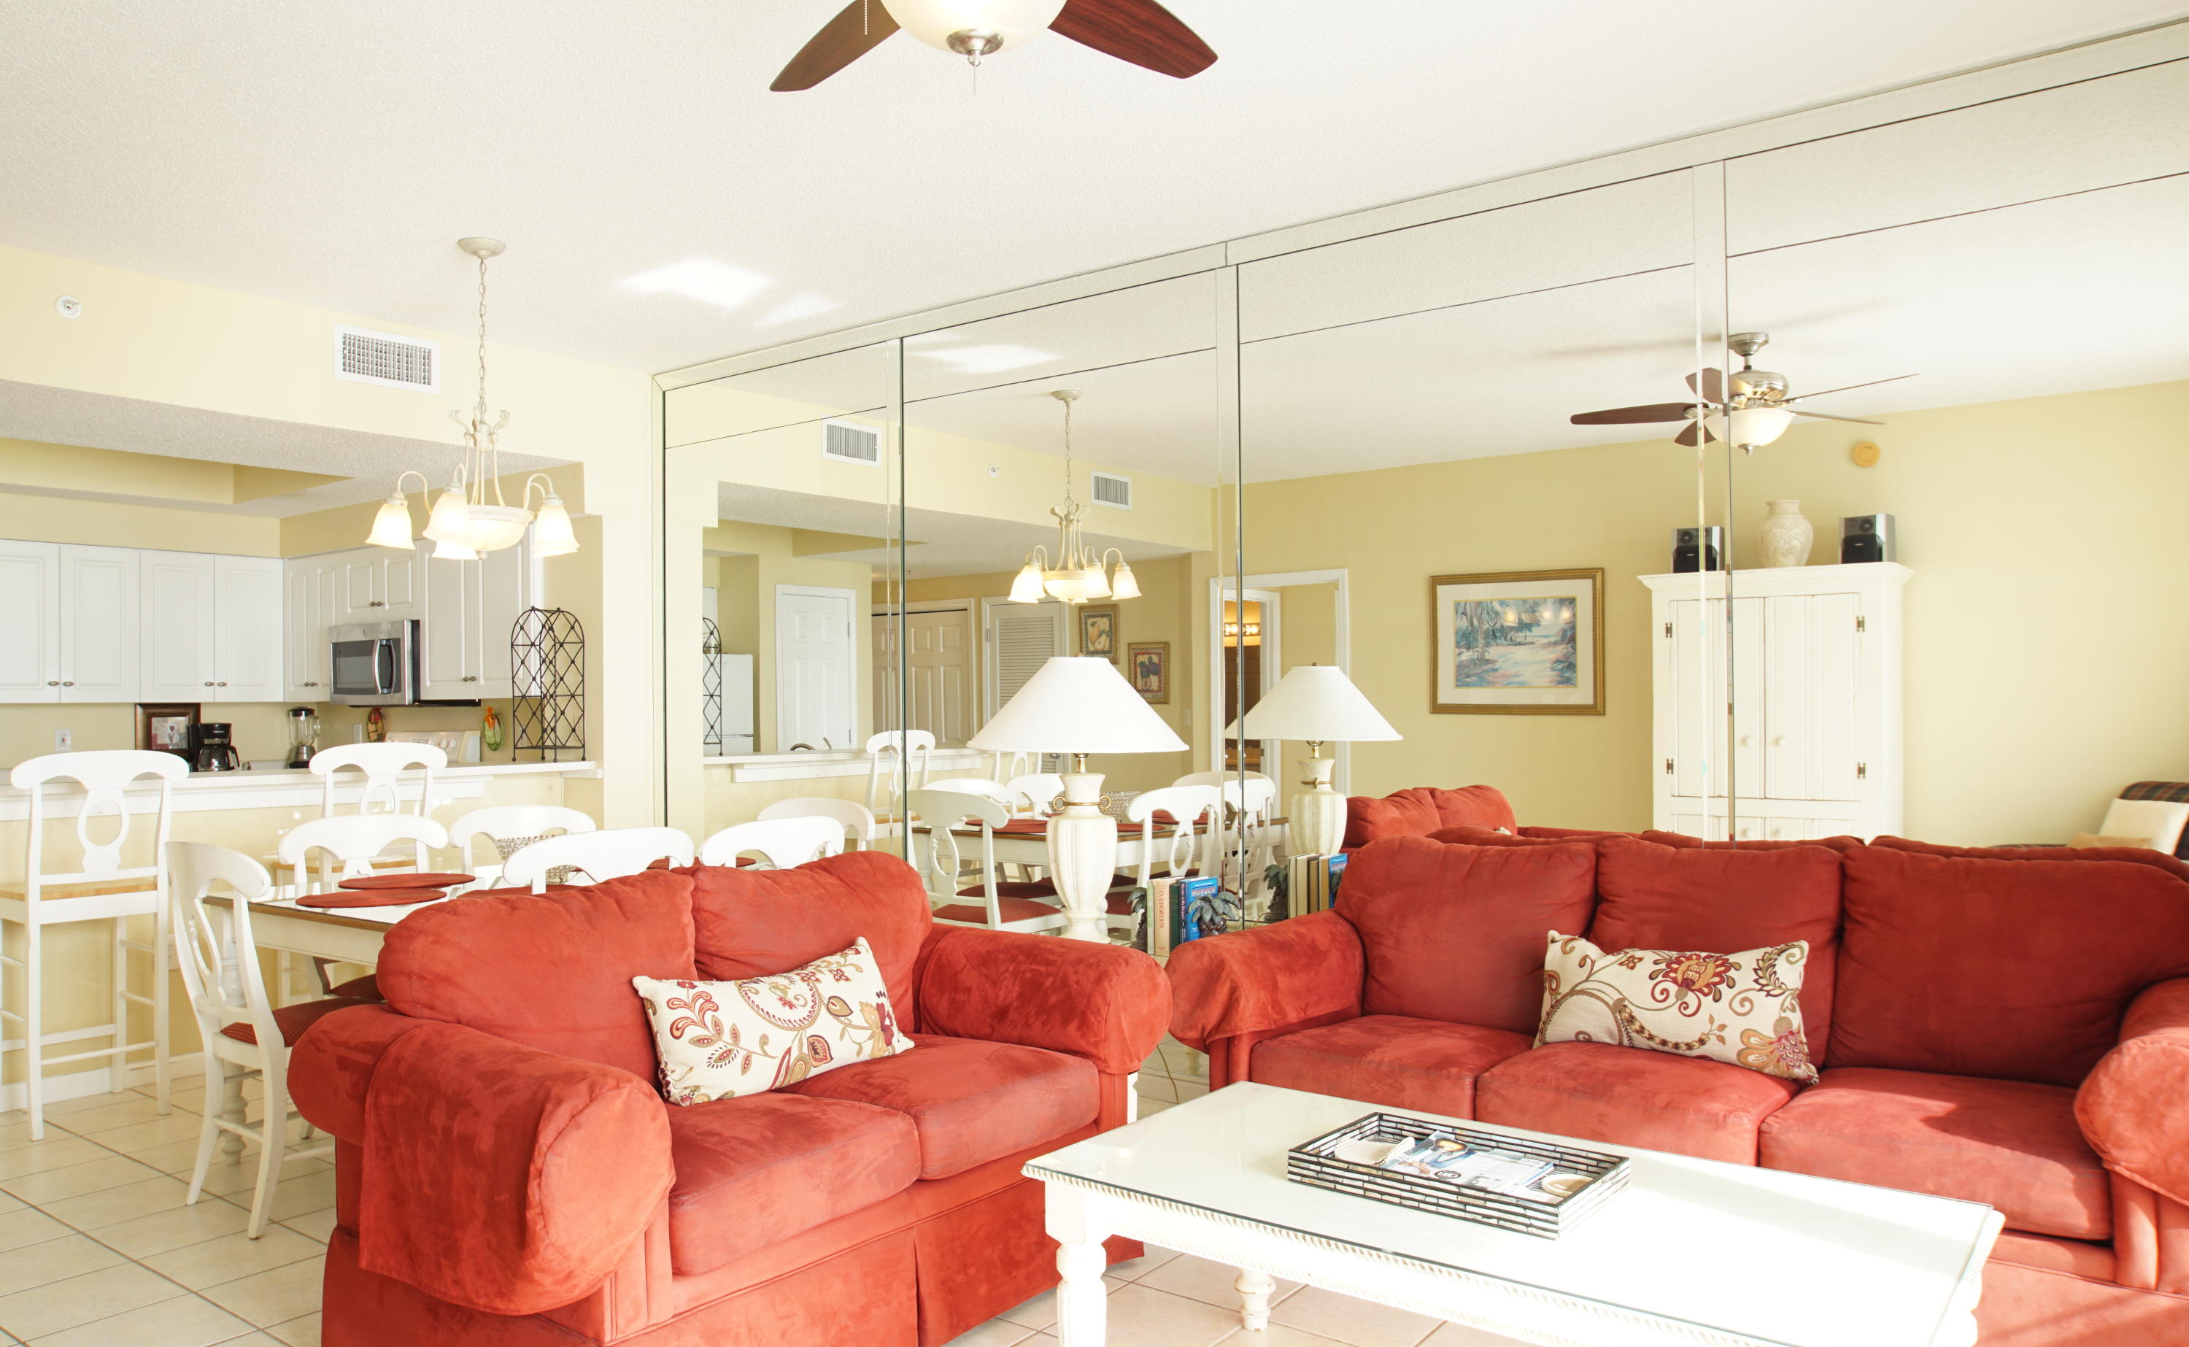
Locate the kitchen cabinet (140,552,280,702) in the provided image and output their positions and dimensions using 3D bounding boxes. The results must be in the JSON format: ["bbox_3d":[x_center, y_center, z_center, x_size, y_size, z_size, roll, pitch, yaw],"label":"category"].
[{"bbox_3d":[-4.687,-0.233,7.653,0.310,0.768,0.690,-1,-1,37],"label":"kitchen cabinet"}]

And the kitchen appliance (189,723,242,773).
[{"bbox_3d":[-4.476,0.417,7.385,0.234,0.323,0.172,-1,-1,37],"label":"kitchen appliance"}]

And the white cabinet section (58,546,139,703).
[{"bbox_3d":[-4.974,-0.232,7.214,0.319,0.759,0.344,-1,-1,37],"label":"white cabinet section"}]

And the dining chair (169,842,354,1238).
[{"bbox_3d":[-2.058,0.906,3.865,0.550,0.947,0.540,-1,-1,37],"label":"dining chair"}]

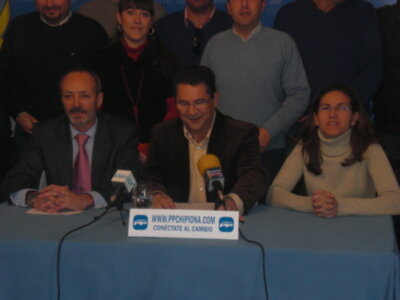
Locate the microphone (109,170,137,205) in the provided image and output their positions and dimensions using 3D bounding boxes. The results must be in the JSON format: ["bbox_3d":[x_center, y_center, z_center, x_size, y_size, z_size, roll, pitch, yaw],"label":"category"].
[{"bbox_3d":[-0.305,0.147,3.810,0.062,0.062,0.165,8,54,27],"label":"microphone"}]

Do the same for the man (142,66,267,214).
[{"bbox_3d":[0.020,0.300,4.120,0.540,1.270,0.760,2,9,11],"label":"man"}]

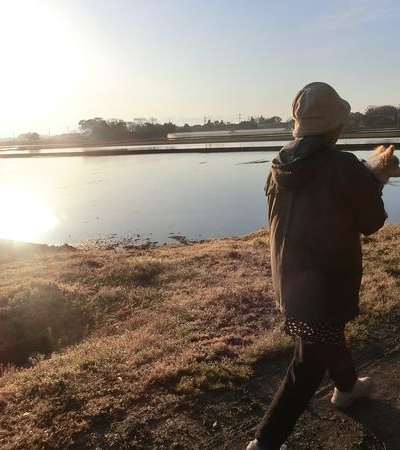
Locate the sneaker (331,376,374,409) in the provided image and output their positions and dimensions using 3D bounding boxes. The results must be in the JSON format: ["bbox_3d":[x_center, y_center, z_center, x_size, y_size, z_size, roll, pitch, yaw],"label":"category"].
[{"bbox_3d":[0.809,0.846,2.263,0.245,0.100,0.090,-10,15,-32],"label":"sneaker"}]

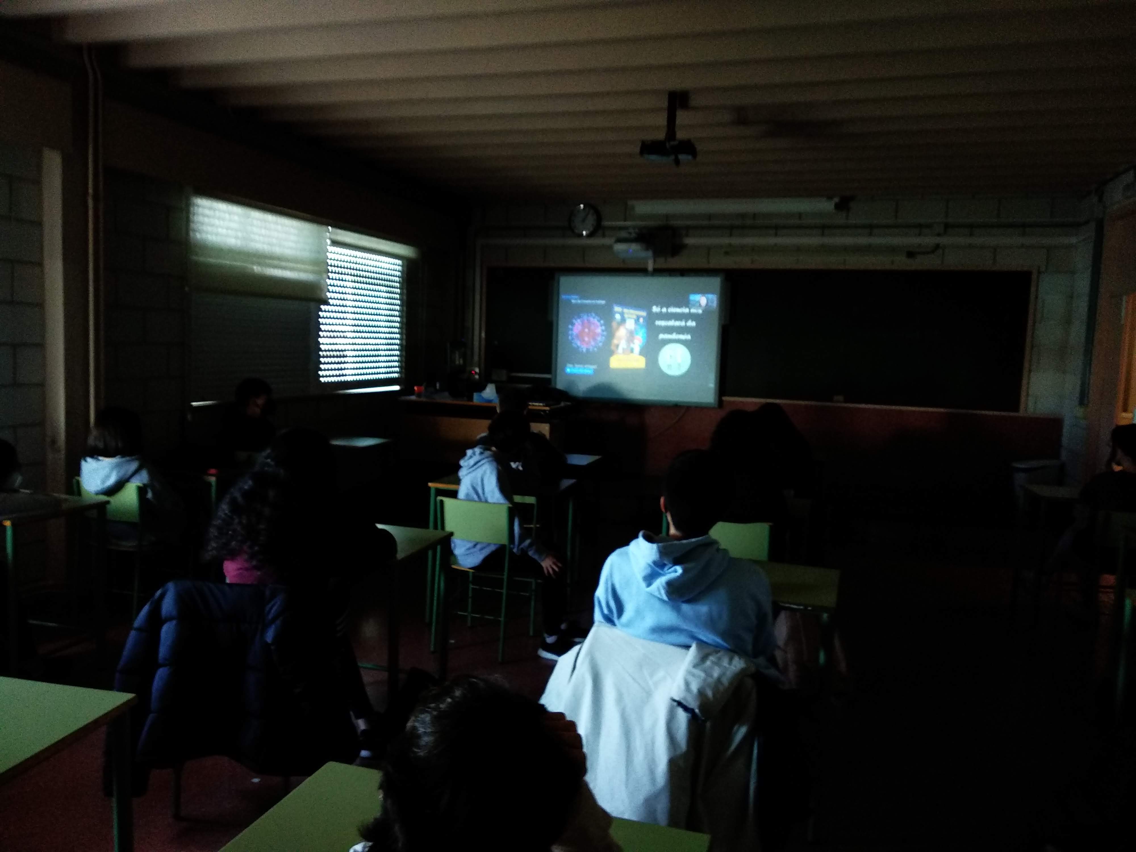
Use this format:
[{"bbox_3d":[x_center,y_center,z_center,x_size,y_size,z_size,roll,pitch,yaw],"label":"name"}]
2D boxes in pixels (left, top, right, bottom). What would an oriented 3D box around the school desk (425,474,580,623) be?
[{"bbox_3d":[-0.380,0.697,4.792,0.690,0.765,0.490,4,6,18],"label":"school desk"}]

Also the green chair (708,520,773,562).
[{"bbox_3d":[0.695,0.765,3.960,0.400,0.760,0.460,3,6,8],"label":"green chair"}]

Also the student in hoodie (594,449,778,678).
[{"bbox_3d":[0.361,0.660,2.582,0.520,1.220,0.700,4,6,18],"label":"student in hoodie"}]

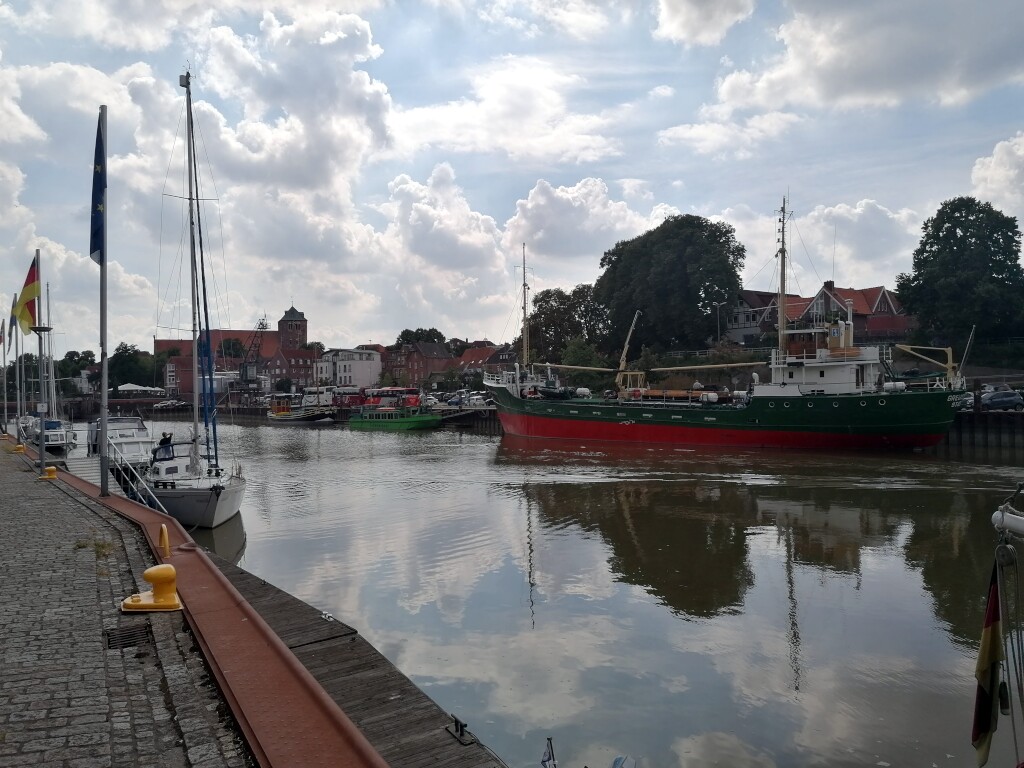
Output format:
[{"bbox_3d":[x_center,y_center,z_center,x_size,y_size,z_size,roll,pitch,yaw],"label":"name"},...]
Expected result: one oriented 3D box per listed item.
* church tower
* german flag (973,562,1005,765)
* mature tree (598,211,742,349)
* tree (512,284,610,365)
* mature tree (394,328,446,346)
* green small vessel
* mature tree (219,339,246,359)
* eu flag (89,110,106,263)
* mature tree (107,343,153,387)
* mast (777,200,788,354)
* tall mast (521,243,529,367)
[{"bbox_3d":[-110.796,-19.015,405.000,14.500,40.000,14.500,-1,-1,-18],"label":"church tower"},{"bbox_3d":[3.341,1.960,5.600,0.240,1.420,0.200,-2,-1,30],"label":"german flag"},{"bbox_3d":[27.607,-17.266,140.000,25.500,25.000,22.000,-1,-1,0],"label":"mature tree"},{"bbox_3d":[11.894,-14.398,200.000,24.000,21.000,18.000,-1,-1,0],"label":"tree"},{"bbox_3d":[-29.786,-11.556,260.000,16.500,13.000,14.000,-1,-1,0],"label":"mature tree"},{"bbox_3d":[-15.753,4.530,108.000,14.000,3.500,4.200,-2,-1,44],"label":"green small vessel"},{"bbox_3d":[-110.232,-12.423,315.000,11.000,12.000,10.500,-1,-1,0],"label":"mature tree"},{"bbox_3d":[-7.525,-3.586,14.500,0.350,2.830,0.250,-1,-1,-18],"label":"eu flag"},{"bbox_3d":[-101.262,-4.645,212.000,11.700,12.600,11.000,-1,-1,0],"label":"mature tree"},{"bbox_3d":[20.460,-8.041,60.300,0.700,12.000,0.700,-1,-1,-41],"label":"mast"},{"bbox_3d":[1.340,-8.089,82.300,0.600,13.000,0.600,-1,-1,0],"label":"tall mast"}]

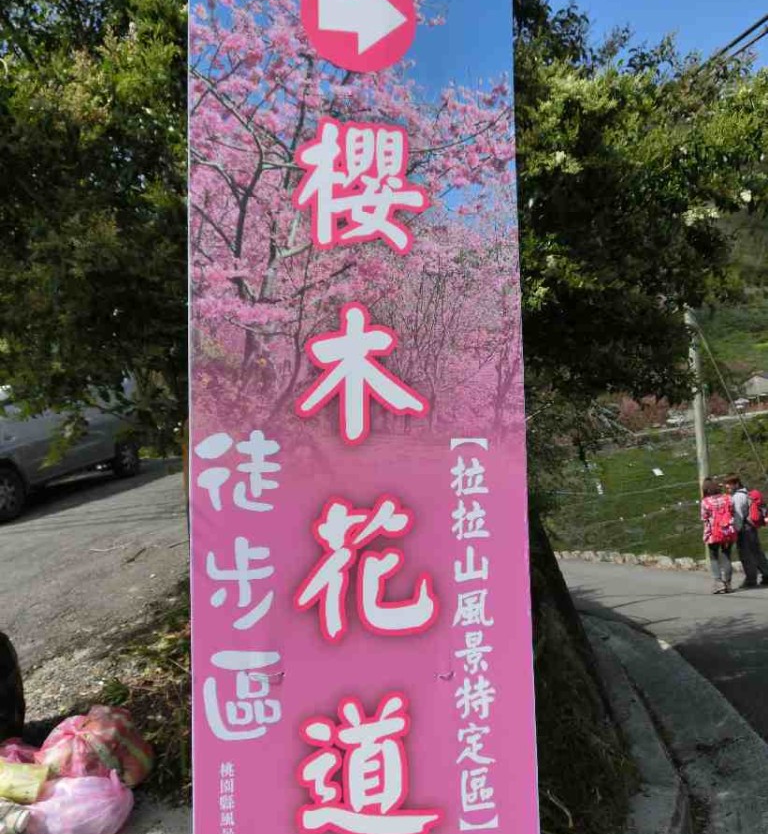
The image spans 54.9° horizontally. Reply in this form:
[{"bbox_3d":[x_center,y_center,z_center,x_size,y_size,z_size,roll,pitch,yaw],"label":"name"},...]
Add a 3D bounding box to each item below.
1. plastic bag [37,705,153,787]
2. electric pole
[{"bbox_3d":[-1.155,1.326,2.950,0.450,0.320,0.380,0,-4,-22],"label":"plastic bag"},{"bbox_3d":[5.564,0.360,13.000,0.200,4.650,0.200,-4,-4,23],"label":"electric pole"}]

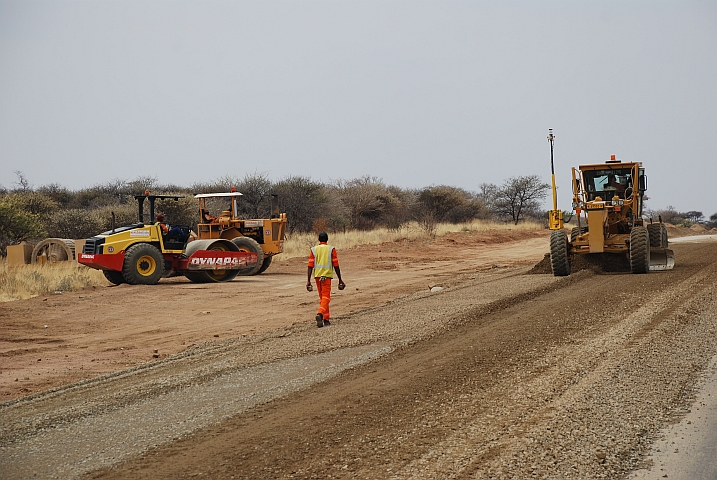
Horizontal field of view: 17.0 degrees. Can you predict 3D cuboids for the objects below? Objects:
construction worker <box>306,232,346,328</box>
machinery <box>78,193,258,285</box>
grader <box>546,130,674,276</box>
[{"bbox_3d":[-0.583,0.729,43.600,0.700,1.740,0.500,0,0,3],"label":"construction worker"},{"bbox_3d":[-6.416,-0.061,80.800,5.500,3.050,2.300,0,0,-28],"label":"machinery"},{"bbox_3d":[7.010,-1.025,66.300,3.200,3.900,8.700,0,0,10],"label":"grader"}]

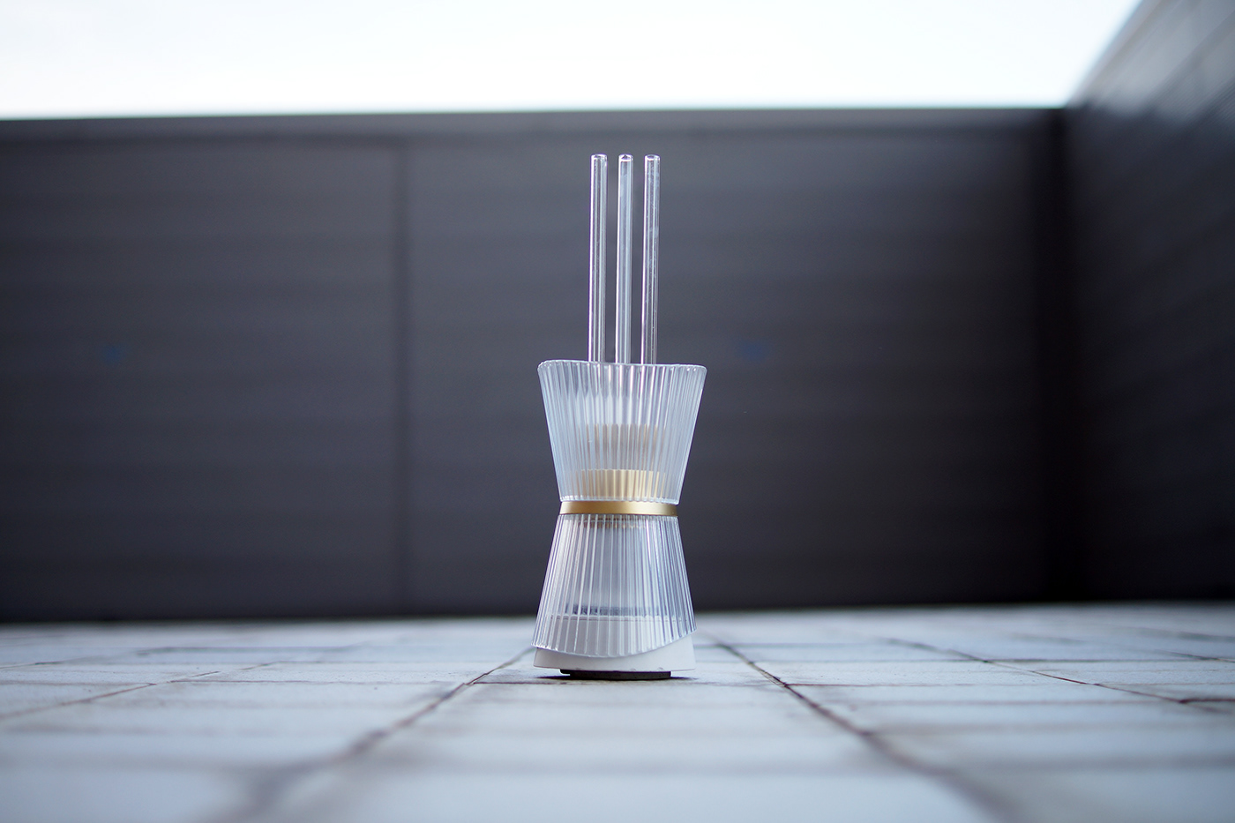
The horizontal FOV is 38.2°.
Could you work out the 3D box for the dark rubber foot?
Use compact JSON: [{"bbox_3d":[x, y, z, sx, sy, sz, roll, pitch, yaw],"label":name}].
[{"bbox_3d":[-0.001,0.136,0.925,0.057,0.005,0.057,0,-6,0],"label":"dark rubber foot"}]

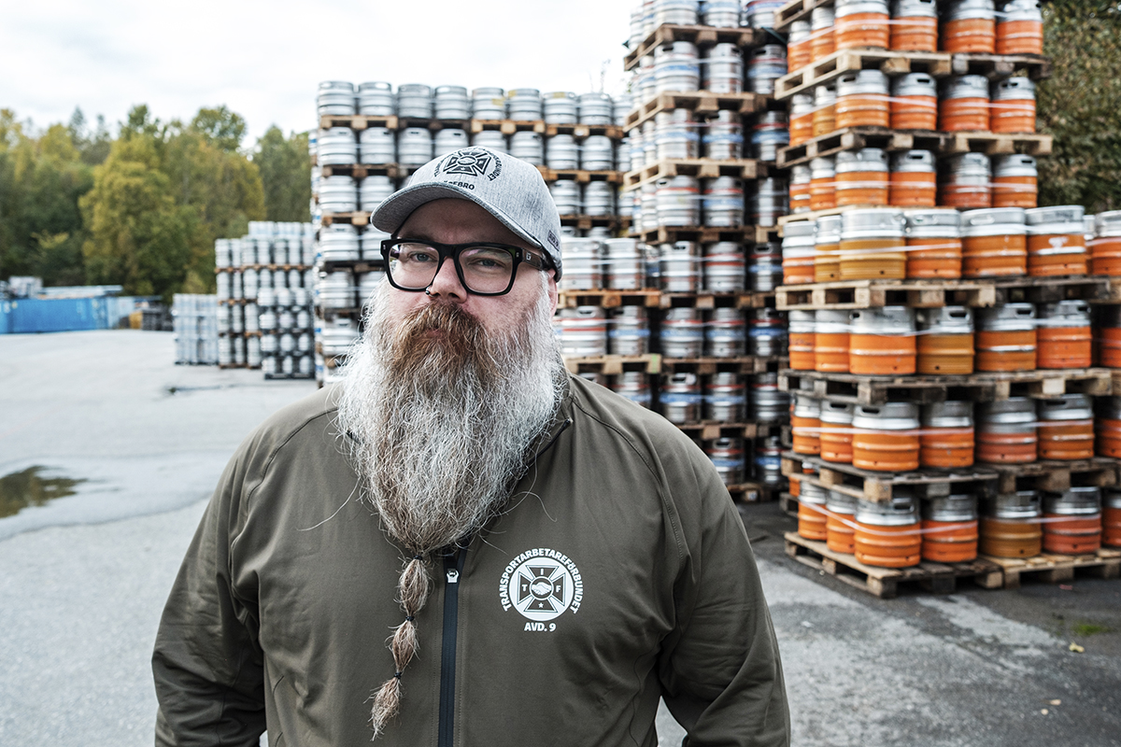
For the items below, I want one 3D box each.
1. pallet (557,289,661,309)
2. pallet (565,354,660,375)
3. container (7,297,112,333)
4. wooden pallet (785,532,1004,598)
[{"bbox_3d":[0.280,-0.630,9.400,0.800,0.144,1.200,-1,3,-14],"label":"pallet"},{"bbox_3d":[0.280,-0.100,9.420,0.800,0.144,1.200,-1,3,-14],"label":"pallet"},{"bbox_3d":[-37.259,-4.270,80.715,6.060,2.600,2.440,0,3,-4],"label":"container"},{"bbox_3d":[2.060,1.170,6.870,0.800,0.144,1.200,-1,3,-15],"label":"wooden pallet"}]

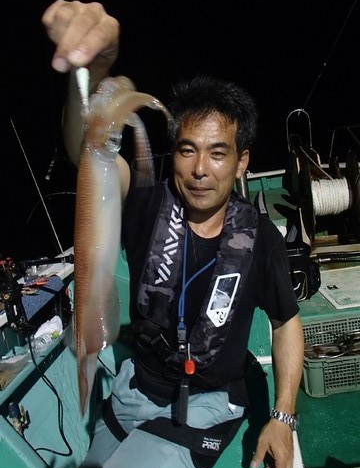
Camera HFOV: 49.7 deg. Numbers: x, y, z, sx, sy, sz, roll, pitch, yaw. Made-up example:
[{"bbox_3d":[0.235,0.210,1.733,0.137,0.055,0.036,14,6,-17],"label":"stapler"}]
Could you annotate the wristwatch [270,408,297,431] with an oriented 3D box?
[{"bbox_3d":[0.258,0.461,0.965,0.065,0.031,0.056,18,21,-3],"label":"wristwatch"}]

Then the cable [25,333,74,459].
[{"bbox_3d":[-0.356,0.454,1.019,0.078,0.399,0.135,4,18,19],"label":"cable"}]

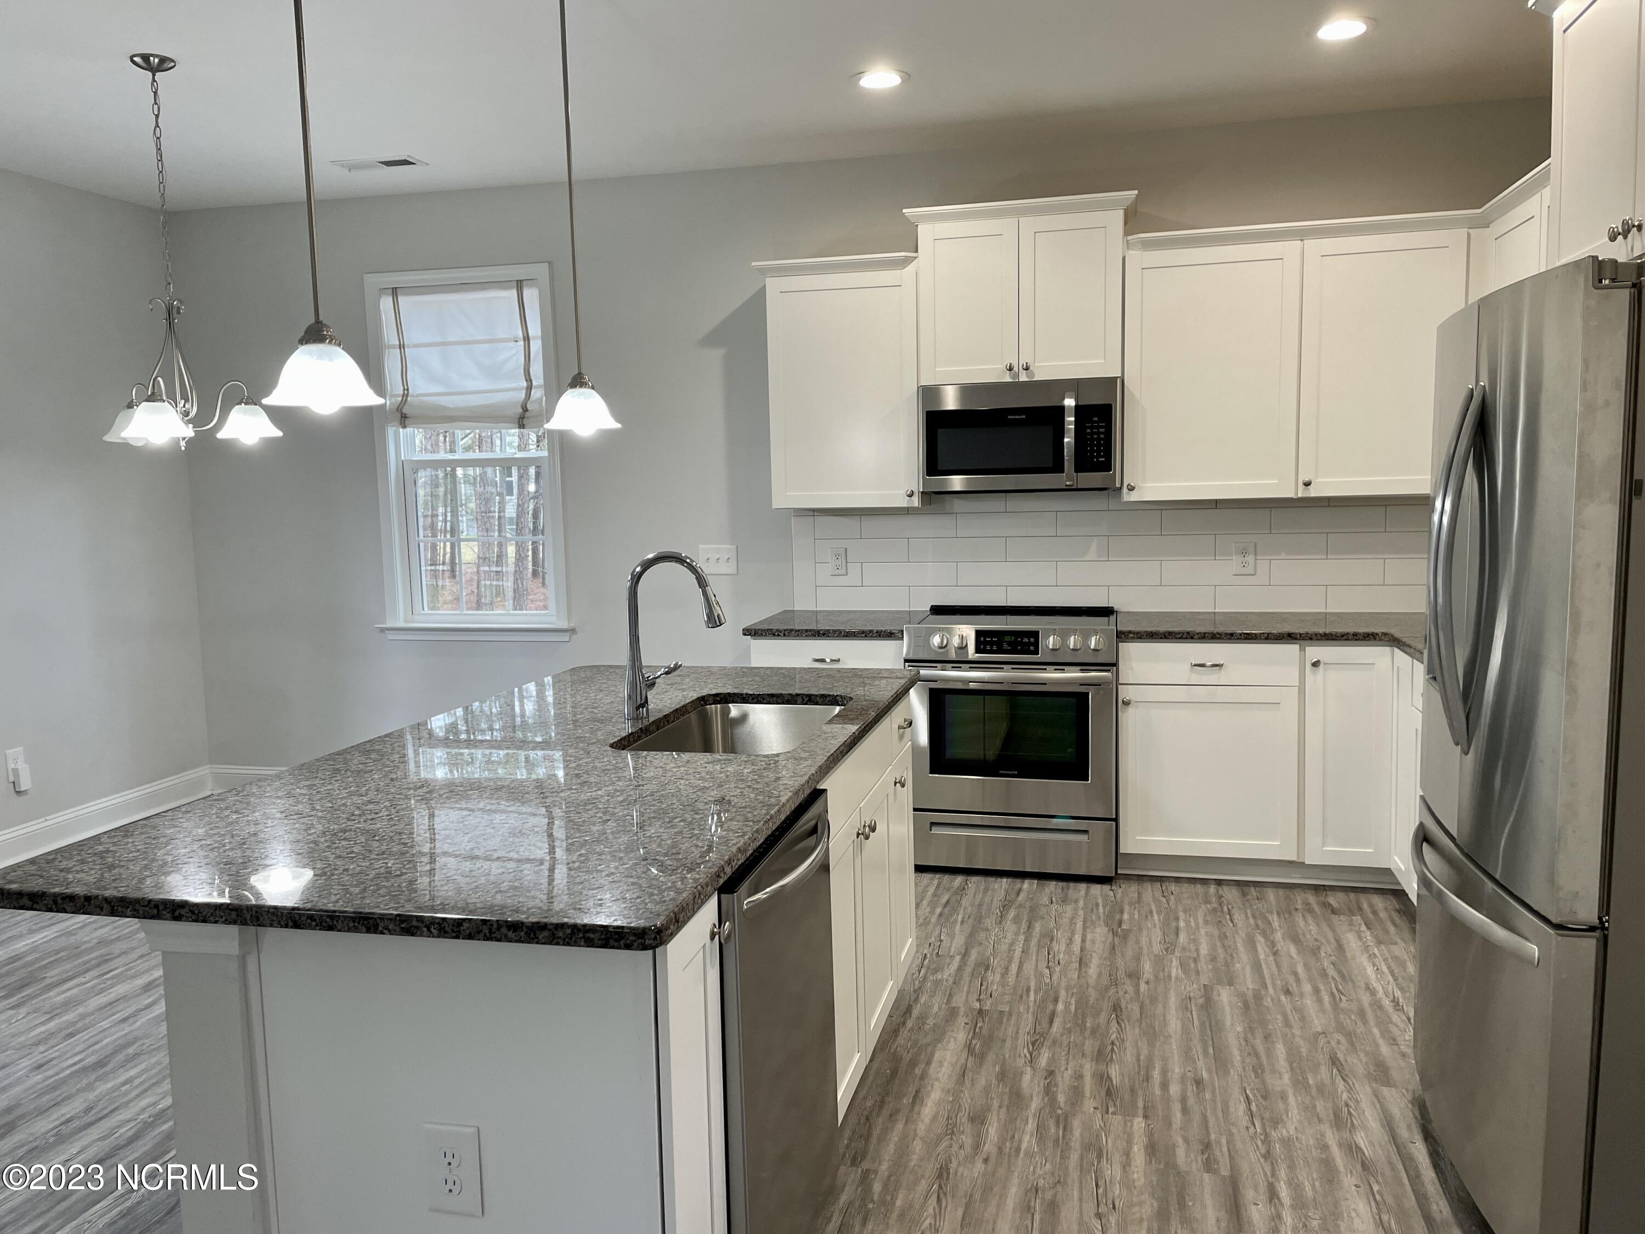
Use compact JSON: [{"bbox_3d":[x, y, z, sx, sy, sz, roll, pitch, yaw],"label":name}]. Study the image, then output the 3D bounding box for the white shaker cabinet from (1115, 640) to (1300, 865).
[{"bbox_3d":[1.435,0.443,4.654,0.618,0.776,0.635,0,7,14],"label":"white shaker cabinet"}]

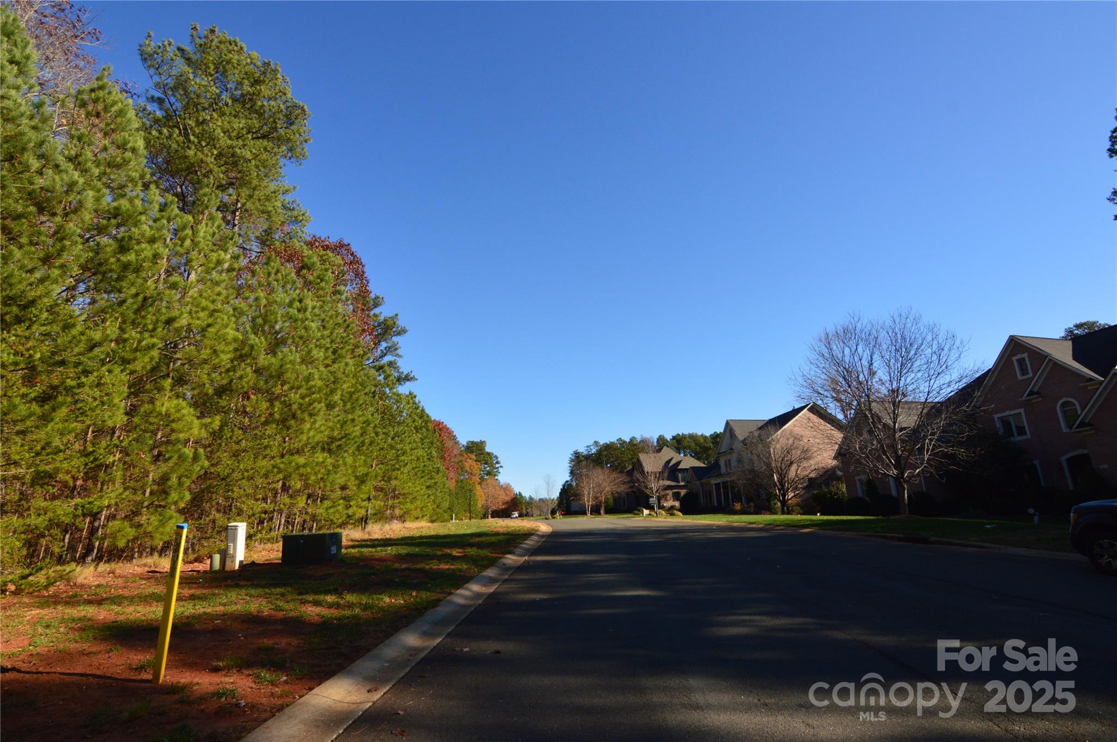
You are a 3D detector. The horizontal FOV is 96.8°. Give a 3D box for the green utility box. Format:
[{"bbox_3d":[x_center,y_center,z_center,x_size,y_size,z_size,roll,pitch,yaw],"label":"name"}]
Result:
[{"bbox_3d":[-6.730,4.850,13.580,1.170,0.720,0.830,-4,-14,7],"label":"green utility box"}]

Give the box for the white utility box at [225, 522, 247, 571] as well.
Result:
[{"bbox_3d":[-8.100,4.420,12.460,0.250,1.070,0.360,-2,-14,-5],"label":"white utility box"}]

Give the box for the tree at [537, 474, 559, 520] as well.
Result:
[{"bbox_3d":[-1.290,15.450,61.000,2.700,5.400,2.600,-2,-15,2],"label":"tree"}]

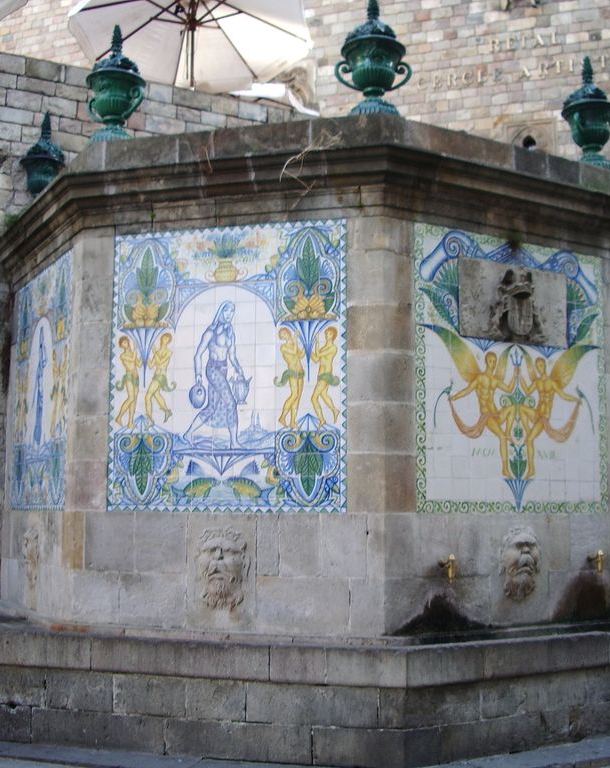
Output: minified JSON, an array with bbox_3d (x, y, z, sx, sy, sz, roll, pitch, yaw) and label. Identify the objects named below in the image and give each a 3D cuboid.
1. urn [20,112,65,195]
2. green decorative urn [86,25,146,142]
[{"bbox_3d":[-2.508,-2.098,9.914,0.455,1.010,0.520,1,-7,-6],"label":"urn"},{"bbox_3d":[-1.474,-2.313,8.036,0.520,1.010,0.455,-5,-9,39],"label":"green decorative urn"}]

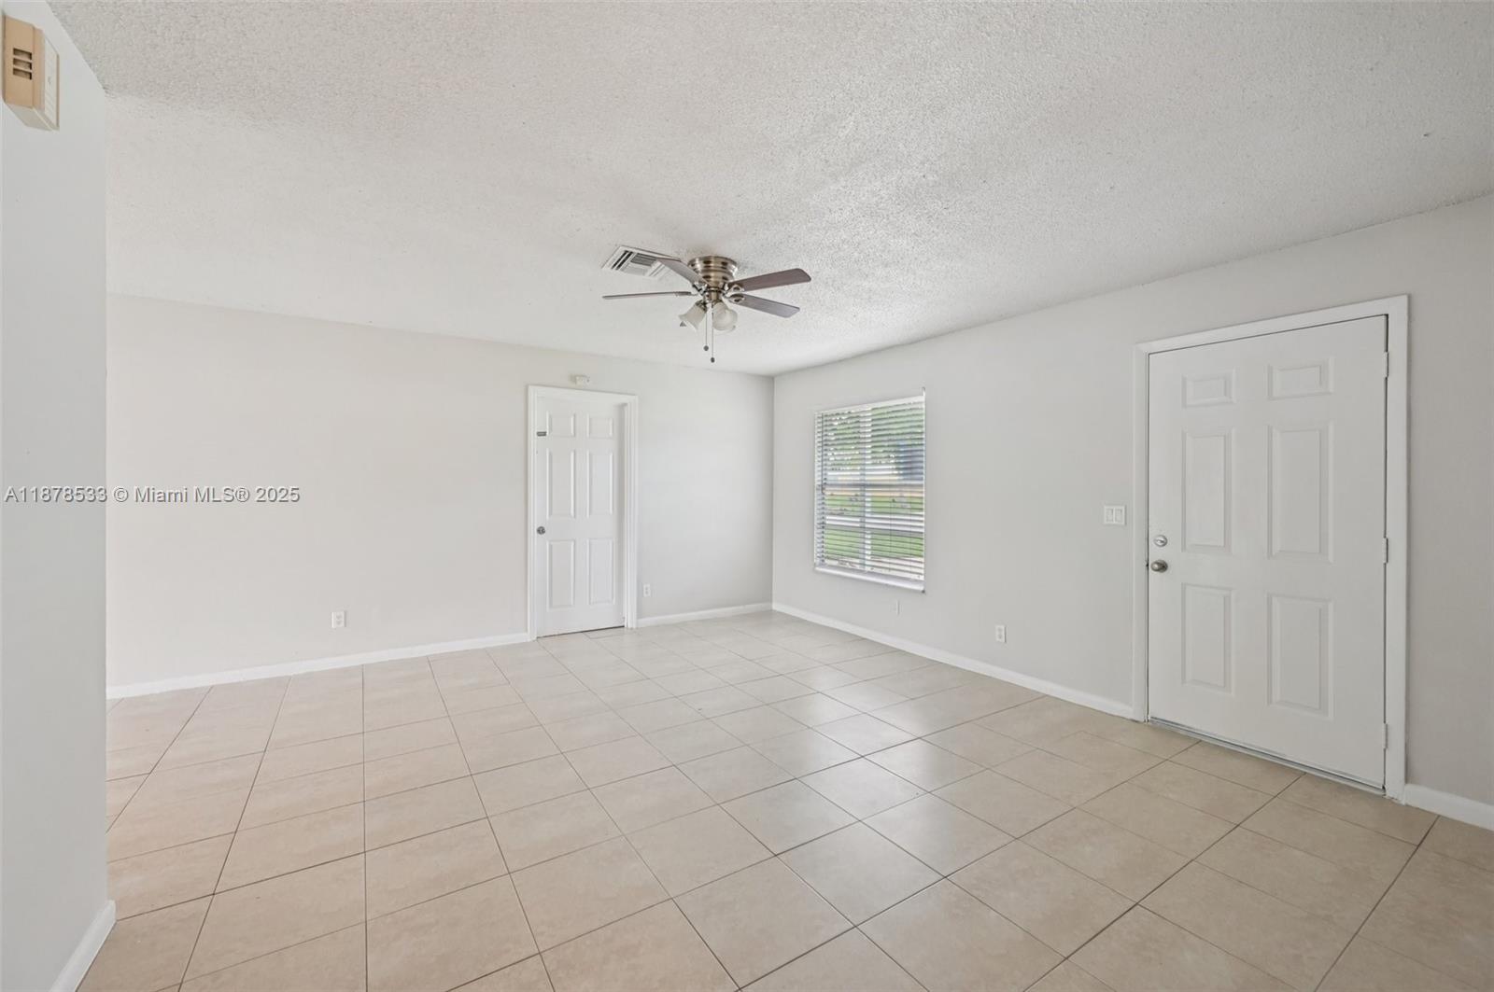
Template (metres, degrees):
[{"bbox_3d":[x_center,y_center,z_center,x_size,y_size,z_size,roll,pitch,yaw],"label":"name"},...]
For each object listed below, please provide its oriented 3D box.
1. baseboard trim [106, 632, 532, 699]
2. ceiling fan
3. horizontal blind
[{"bbox_3d":[-2.830,1.185,4.159,2.443,0.075,0.018,0,1,-33],"label":"baseboard trim"},{"bbox_3d":[-0.158,-0.934,2.970,1.050,0.510,1.070,0,1,-33],"label":"ceiling fan"},{"bbox_3d":[1.055,-0.050,5.066,0.055,1.470,1.292,0,1,-33],"label":"horizontal blind"}]

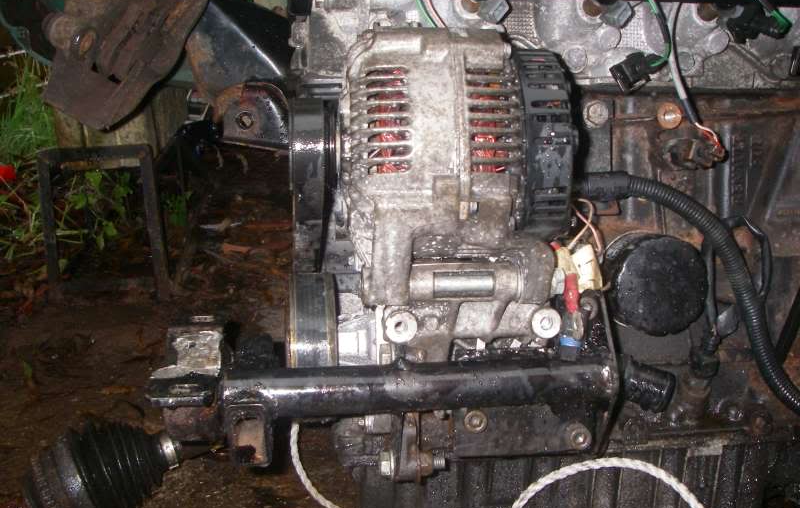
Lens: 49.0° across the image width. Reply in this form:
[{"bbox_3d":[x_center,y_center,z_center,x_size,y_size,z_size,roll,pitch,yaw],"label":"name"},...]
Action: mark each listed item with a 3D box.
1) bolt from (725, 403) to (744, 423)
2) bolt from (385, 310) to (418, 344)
[{"bbox_3d":[0.283,0.135,0.745,0.017,0.017,0.012,-4,-1,-14],"label":"bolt"},{"bbox_3d":[0.000,0.051,0.615,0.022,0.022,0.014,-4,-1,-14],"label":"bolt"}]

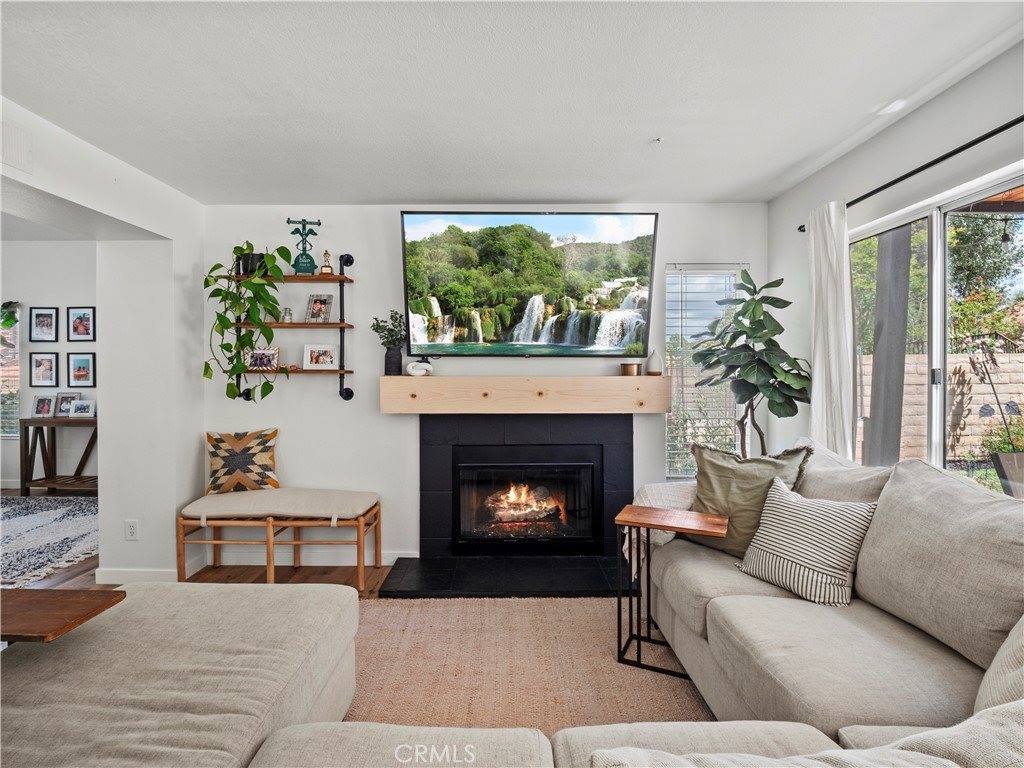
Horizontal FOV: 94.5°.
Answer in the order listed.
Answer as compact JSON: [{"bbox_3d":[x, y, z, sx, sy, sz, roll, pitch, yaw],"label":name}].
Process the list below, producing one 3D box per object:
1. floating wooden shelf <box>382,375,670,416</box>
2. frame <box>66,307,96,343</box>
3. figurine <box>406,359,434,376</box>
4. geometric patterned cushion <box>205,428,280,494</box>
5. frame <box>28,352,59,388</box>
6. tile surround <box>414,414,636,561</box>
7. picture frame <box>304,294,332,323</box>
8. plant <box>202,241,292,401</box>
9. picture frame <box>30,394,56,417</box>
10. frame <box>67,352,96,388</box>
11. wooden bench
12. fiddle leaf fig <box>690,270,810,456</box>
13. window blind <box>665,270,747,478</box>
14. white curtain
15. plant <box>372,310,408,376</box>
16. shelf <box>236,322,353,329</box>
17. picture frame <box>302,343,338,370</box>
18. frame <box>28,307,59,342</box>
[{"bbox_3d":[0.088,0.067,3.055,1.820,0.238,0.200,0,1,0],"label":"floating wooden shelf"},{"bbox_3d":[-4.697,-0.650,5.170,0.302,0.370,0.030,0,1,0],"label":"frame"},{"bbox_3d":[-0.593,-0.097,3.050,0.165,0.088,0.075,0,1,0],"label":"figurine"},{"bbox_3d":[-1.719,0.496,3.030,0.430,0.420,0.130,0,-11,-14],"label":"geometric patterned cushion"},{"bbox_3d":[-5.109,-0.151,5.170,0.302,0.370,0.030,0,1,0],"label":"frame"},{"bbox_3d":[0.095,0.677,3.150,1.430,0.970,0.060,0,1,0],"label":"tile surround"},{"bbox_3d":[-1.247,-0.490,3.070,0.155,0.200,0.030,0,-17,-5],"label":"picture frame"},{"bbox_3d":[-1.661,-0.398,2.990,0.500,0.980,0.300,0,1,0],"label":"plant"},{"bbox_3d":[-4.964,0.242,5.020,0.240,0.230,0.030,0,-10,-8],"label":"picture frame"},{"bbox_3d":[-4.698,-0.149,5.170,0.310,0.380,0.025,0,1,0],"label":"frame"},{"bbox_3d":[-1.420,0.968,2.970,1.120,0.510,0.380,0,1,0],"label":"wooden bench"},{"bbox_3d":[1.364,0.283,2.730,0.630,1.860,0.600,0,1,0],"label":"fiddle leaf fig"},{"bbox_3d":[1.314,-0.084,3.190,0.550,1.440,0.060,0,1,0],"label":"window blind"},{"bbox_3d":[1.630,0.165,2.410,0.120,2.100,0.280,0,1,0],"label":"white curtain"},{"bbox_3d":[-0.785,-0.268,3.060,0.230,0.430,0.190,0,1,0],"label":"plant"},{"bbox_3d":[-1.433,-0.373,3.070,0.760,0.030,0.180,0,1,0],"label":"shelf"},{"bbox_3d":[-1.234,-0.169,3.060,0.225,0.160,0.030,0,-9,-5],"label":"picture frame"},{"bbox_3d":[-5.109,-0.643,5.170,0.310,0.380,0.025,0,1,0],"label":"frame"}]

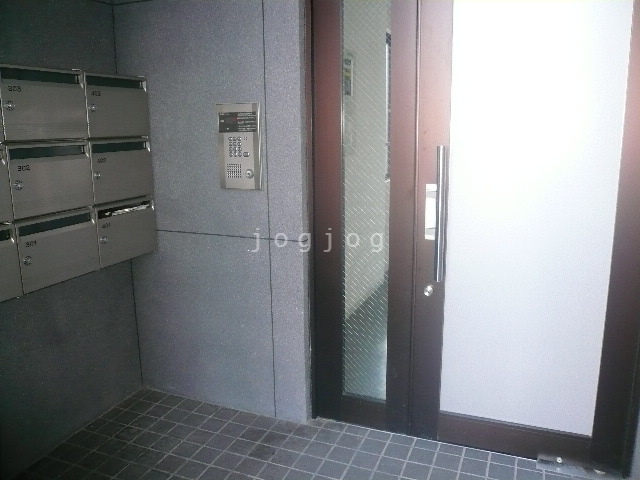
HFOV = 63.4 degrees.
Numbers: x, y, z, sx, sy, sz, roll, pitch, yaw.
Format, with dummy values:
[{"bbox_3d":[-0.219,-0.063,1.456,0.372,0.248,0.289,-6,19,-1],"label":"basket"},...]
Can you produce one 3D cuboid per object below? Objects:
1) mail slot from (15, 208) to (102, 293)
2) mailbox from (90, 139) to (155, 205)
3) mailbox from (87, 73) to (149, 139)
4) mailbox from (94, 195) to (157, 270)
[{"bbox_3d":[-1.076,0.024,2.043,0.167,0.263,0.366,4,12,22],"label":"mail slot"},{"bbox_3d":[-0.940,-0.315,2.319,0.167,0.263,0.358,4,12,22],"label":"mailbox"},{"bbox_3d":[-0.942,-0.580,2.270,0.167,0.260,0.356,4,12,22],"label":"mailbox"},{"bbox_3d":[-0.938,-0.048,2.371,0.167,0.264,0.358,4,12,22],"label":"mailbox"}]

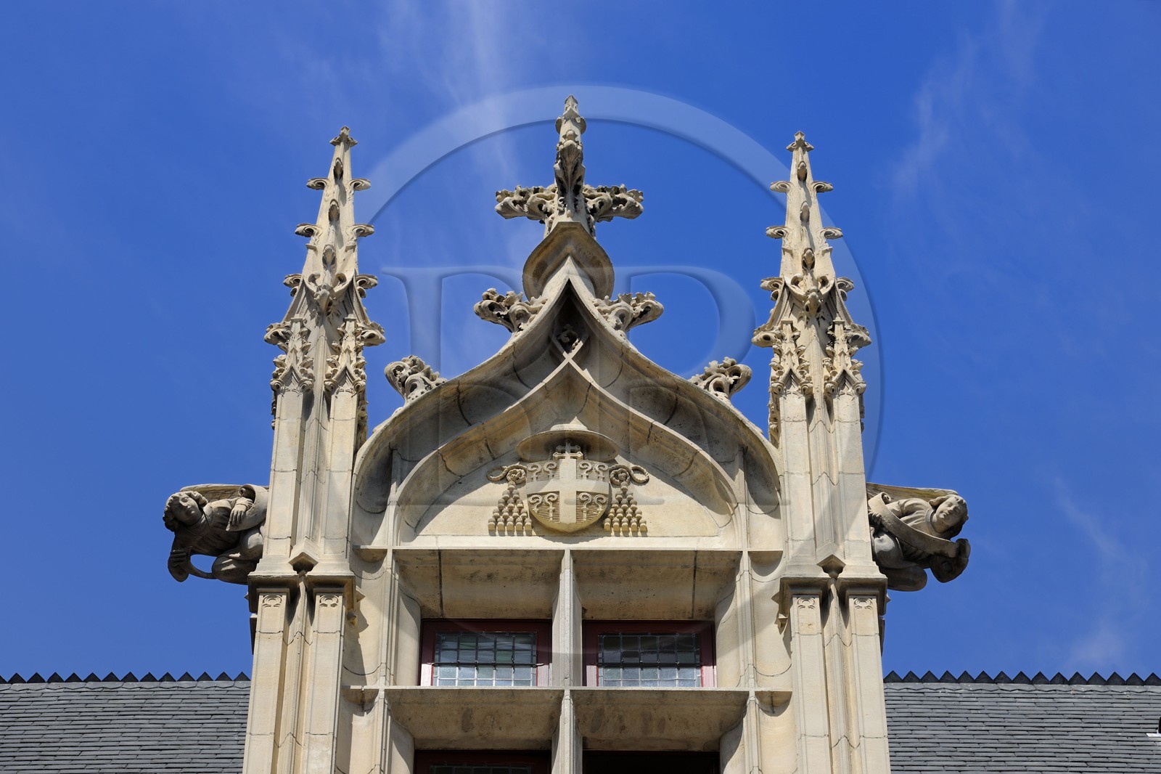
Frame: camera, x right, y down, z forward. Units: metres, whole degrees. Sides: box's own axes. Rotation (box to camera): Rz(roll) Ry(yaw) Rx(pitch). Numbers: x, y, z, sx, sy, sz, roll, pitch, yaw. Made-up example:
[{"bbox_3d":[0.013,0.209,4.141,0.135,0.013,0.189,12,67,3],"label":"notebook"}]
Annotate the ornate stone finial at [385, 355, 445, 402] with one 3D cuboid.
[{"bbox_3d":[-0.852,-0.042,20.728,0.290,0.260,0.220,0,-50,0],"label":"ornate stone finial"}]

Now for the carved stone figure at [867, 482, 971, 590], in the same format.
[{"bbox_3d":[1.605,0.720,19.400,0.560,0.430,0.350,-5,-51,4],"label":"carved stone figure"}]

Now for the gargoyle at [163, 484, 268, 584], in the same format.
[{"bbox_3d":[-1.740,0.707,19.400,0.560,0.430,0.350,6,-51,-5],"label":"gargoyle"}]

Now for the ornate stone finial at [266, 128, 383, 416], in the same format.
[{"bbox_3d":[-1.320,-0.548,21.287,0.613,2.764,0.613,0,-50,0],"label":"ornate stone finial"}]

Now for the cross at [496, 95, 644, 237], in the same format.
[{"bbox_3d":[-0.063,-1.232,22.238,0.802,1.280,0.761,0,-50,0],"label":"cross"}]

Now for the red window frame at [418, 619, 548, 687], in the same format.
[{"bbox_3d":[-0.460,1.336,19.389,0.638,0.640,0.090,0,-50,0],"label":"red window frame"}]

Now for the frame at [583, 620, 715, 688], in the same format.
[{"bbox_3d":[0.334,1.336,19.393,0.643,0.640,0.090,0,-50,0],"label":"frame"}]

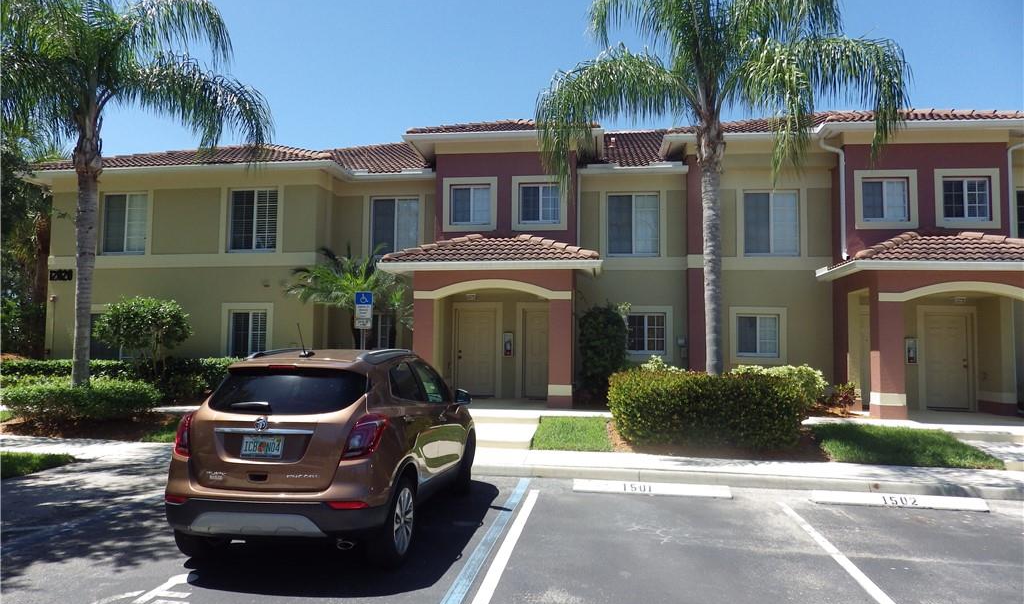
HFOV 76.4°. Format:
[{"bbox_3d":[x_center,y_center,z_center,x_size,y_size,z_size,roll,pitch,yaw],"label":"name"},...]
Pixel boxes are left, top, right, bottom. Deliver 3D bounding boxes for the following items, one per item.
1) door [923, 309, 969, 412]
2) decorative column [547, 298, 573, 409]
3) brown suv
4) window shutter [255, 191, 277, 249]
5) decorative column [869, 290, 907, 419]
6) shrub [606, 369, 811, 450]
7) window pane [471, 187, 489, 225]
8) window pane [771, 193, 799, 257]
[{"bbox_3d":[9.642,1.327,14.418,0.930,2.070,0.080,0,-3,8],"label":"door"},{"bbox_3d":[1.013,1.048,13.198,0.470,2.172,0.470,0,-3,9],"label":"decorative column"},{"bbox_3d":[-1.511,1.301,6.585,1.800,1.660,4.280,0,-3,7],"label":"brown suv"},{"bbox_3d":[-5.985,-1.985,15.849,0.584,1.475,0.060,0,-3,8],"label":"window shutter"},{"bbox_3d":[7.070,0.995,12.258,0.470,2.356,0.470,0,-3,9],"label":"decorative column"},{"bbox_3d":[2.893,1.627,10.098,2.750,1.050,1.300,0,-3,9],"label":"shrub"},{"bbox_3d":[-0.752,-2.285,15.313,0.480,0.910,0.060,0,-3,8],"label":"window pane"},{"bbox_3d":[6.184,-1.768,14.755,0.638,1.486,0.080,0,-3,8],"label":"window pane"}]

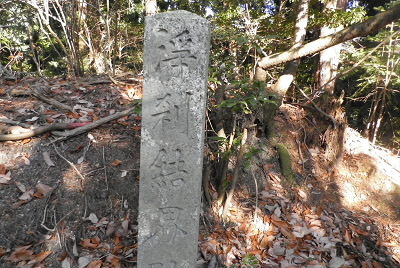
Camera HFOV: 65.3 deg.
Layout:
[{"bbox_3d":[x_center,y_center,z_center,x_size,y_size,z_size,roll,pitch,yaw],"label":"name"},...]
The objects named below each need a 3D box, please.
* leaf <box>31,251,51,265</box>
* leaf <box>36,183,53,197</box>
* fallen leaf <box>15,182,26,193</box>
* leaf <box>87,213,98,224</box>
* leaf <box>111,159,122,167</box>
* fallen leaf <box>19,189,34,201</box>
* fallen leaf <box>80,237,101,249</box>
[{"bbox_3d":[-0.736,0.586,1.480,0.038,0.015,0.083,25,43,27],"label":"leaf"},{"bbox_3d":[-0.864,0.301,1.724,0.107,0.020,0.073,16,49,13],"label":"leaf"},{"bbox_3d":[-1.150,0.343,2.000,0.123,0.015,0.035,30,52,25],"label":"fallen leaf"},{"bbox_3d":[-0.552,0.439,1.620,0.041,0.012,0.074,-35,60,-26],"label":"leaf"},{"bbox_3d":[-0.585,0.206,2.199,0.085,0.015,0.061,-16,48,-17],"label":"leaf"},{"bbox_3d":[-1.085,0.383,1.960,0.067,0.015,0.093,35,54,28],"label":"fallen leaf"},{"bbox_3d":[-0.534,0.531,1.522,0.095,0.020,0.054,-3,41,-5],"label":"fallen leaf"}]

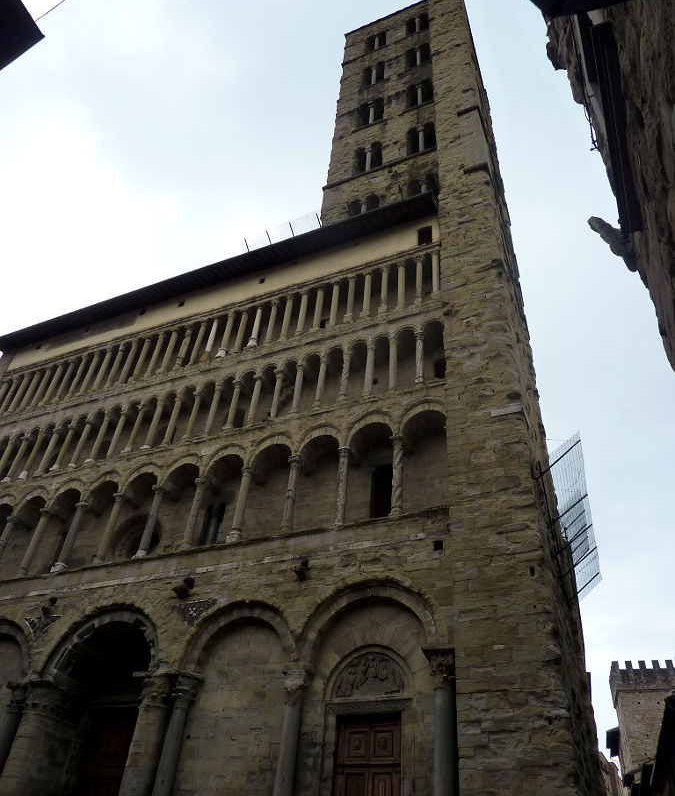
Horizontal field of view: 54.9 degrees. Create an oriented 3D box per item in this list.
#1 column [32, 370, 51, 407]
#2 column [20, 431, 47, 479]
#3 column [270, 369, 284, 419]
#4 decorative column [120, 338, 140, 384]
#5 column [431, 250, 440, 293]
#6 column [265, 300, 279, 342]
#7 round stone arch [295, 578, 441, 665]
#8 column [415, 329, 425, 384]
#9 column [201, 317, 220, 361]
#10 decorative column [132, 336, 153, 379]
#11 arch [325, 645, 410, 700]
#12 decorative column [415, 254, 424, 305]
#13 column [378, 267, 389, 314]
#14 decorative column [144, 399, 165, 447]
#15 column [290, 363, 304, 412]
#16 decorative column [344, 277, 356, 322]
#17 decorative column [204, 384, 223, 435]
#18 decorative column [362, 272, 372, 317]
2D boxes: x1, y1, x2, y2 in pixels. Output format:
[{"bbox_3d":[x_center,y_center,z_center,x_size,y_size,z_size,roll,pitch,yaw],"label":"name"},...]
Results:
[{"bbox_3d":[-15.399,-0.550,33.942,0.360,2.707,0.360,-13,-44,20],"label":"column"},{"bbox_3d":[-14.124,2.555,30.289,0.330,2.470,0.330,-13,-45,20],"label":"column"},{"bbox_3d":[-2.437,-0.193,25.970,0.390,2.570,0.390,-13,-44,20],"label":"column"},{"bbox_3d":[-10.301,-1.893,32.225,0.350,2.870,0.350,-13,-44,21],"label":"decorative column"},{"bbox_3d":[4.000,-5.192,26.533,0.350,2.704,0.350,-13,-44,21],"label":"column"},{"bbox_3d":[-2.948,-3.475,29.265,0.360,2.811,0.360,3,-41,2],"label":"column"},{"bbox_3d":[0.973,6.244,18.312,4.052,2.233,0.600,-13,-44,20],"label":"round stone arch"},{"bbox_3d":[2.999,-1.558,23.770,0.350,2.786,0.350,-13,-44,21],"label":"column"},{"bbox_3d":[-5.507,-2.595,28.650,0.330,2.691,0.330,-13,-46,20],"label":"column"},{"bbox_3d":[-9.556,-2.018,31.885,0.350,2.797,0.350,-13,-44,21],"label":"decorative column"},{"bbox_3d":[0.859,7.327,17.426,2.433,1.391,0.350,-13,-44,21],"label":"arch"},{"bbox_3d":[3.219,-4.675,25.432,0.330,2.915,0.330,3,-42,3],"label":"decorative column"},{"bbox_3d":[1.845,-4.261,25.688,0.320,2.601,0.320,-13,-44,21],"label":"column"},{"bbox_3d":[-8.257,1.127,29.382,0.360,2.610,0.360,-13,-43,21],"label":"decorative column"},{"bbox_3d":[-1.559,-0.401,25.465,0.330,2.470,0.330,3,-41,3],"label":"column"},{"bbox_3d":[0.555,-4.021,26.396,0.330,2.691,0.330,-13,-46,20],"label":"decorative column"},{"bbox_3d":[-4.795,0.393,25.292,0.330,2.586,0.330,-13,-46,20],"label":"decorative column"},{"bbox_3d":[1.232,-4.180,26.144,0.330,2.691,0.330,3,-42,3],"label":"decorative column"}]

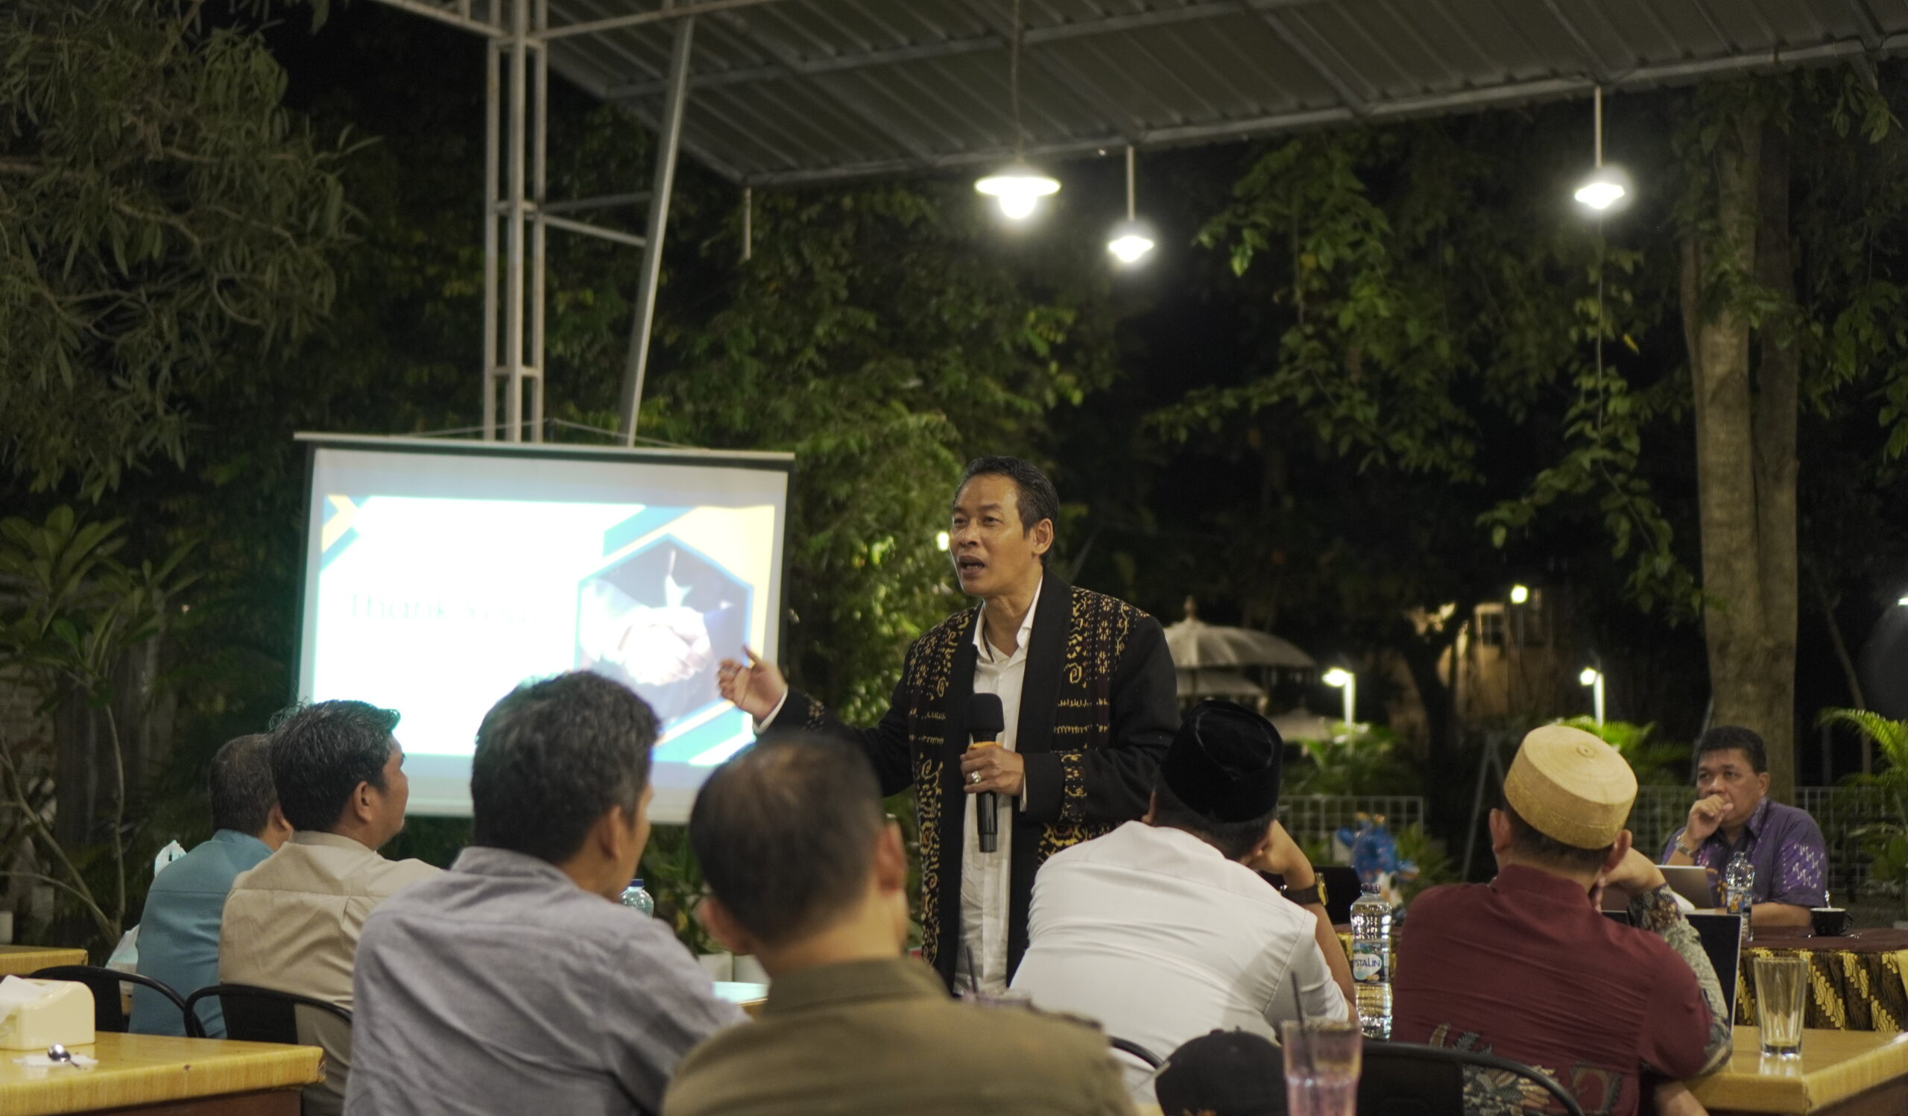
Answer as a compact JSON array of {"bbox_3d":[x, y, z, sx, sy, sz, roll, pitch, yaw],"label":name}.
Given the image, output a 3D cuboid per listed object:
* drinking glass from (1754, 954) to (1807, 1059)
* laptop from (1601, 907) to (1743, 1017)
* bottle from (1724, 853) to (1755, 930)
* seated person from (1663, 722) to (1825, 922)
[{"bbox_3d":[1.209,0.653,4.030,0.077,0.148,0.077,0,-5,0],"label":"drinking glass"},{"bbox_3d":[1.074,0.658,4.420,0.320,0.195,0.280,-3,-6,28],"label":"laptop"},{"bbox_3d":[1.951,0.842,6.850,0.067,0.222,0.067,0,-5,0],"label":"bottle"},{"bbox_3d":[2.070,1.102,7.300,0.520,1.310,0.700,-3,-6,32],"label":"seated person"}]

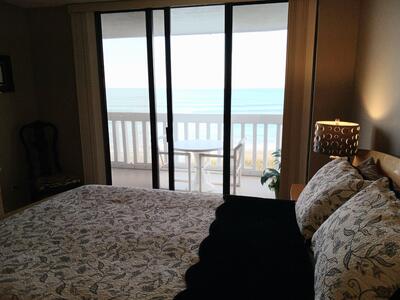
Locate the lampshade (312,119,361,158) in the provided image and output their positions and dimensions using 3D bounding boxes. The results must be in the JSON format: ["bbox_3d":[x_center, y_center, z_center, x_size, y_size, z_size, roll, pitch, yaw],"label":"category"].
[{"bbox_3d":[1.194,-0.107,2.723,0.360,0.260,0.360,2,11,11],"label":"lampshade"}]

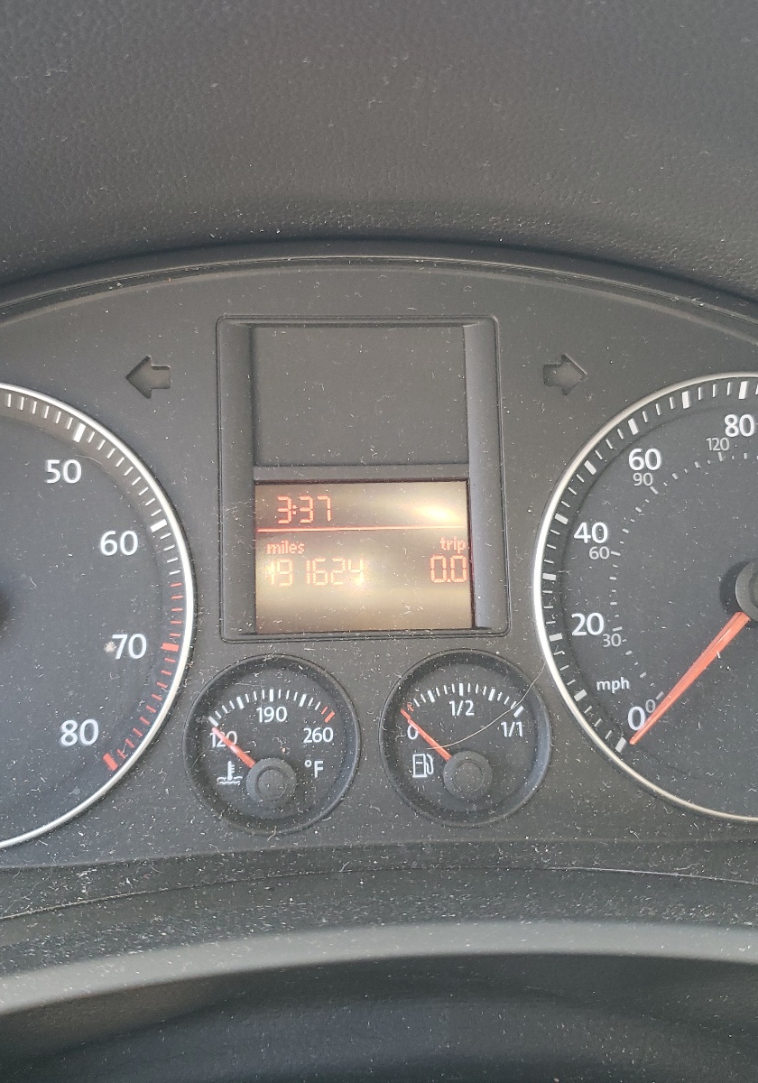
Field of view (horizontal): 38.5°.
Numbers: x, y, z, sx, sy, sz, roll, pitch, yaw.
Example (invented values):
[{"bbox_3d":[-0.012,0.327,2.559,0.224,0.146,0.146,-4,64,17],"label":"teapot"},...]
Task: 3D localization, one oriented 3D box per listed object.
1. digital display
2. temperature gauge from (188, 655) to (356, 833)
[{"bbox_3d":[-0.004,0.004,0.268,0.053,0.037,0.008,-1,-7,-4],"label":"digital display"},{"bbox_3d":[-0.025,0.048,0.260,0.041,0.041,0.016,-1,-7,-4],"label":"temperature gauge"}]

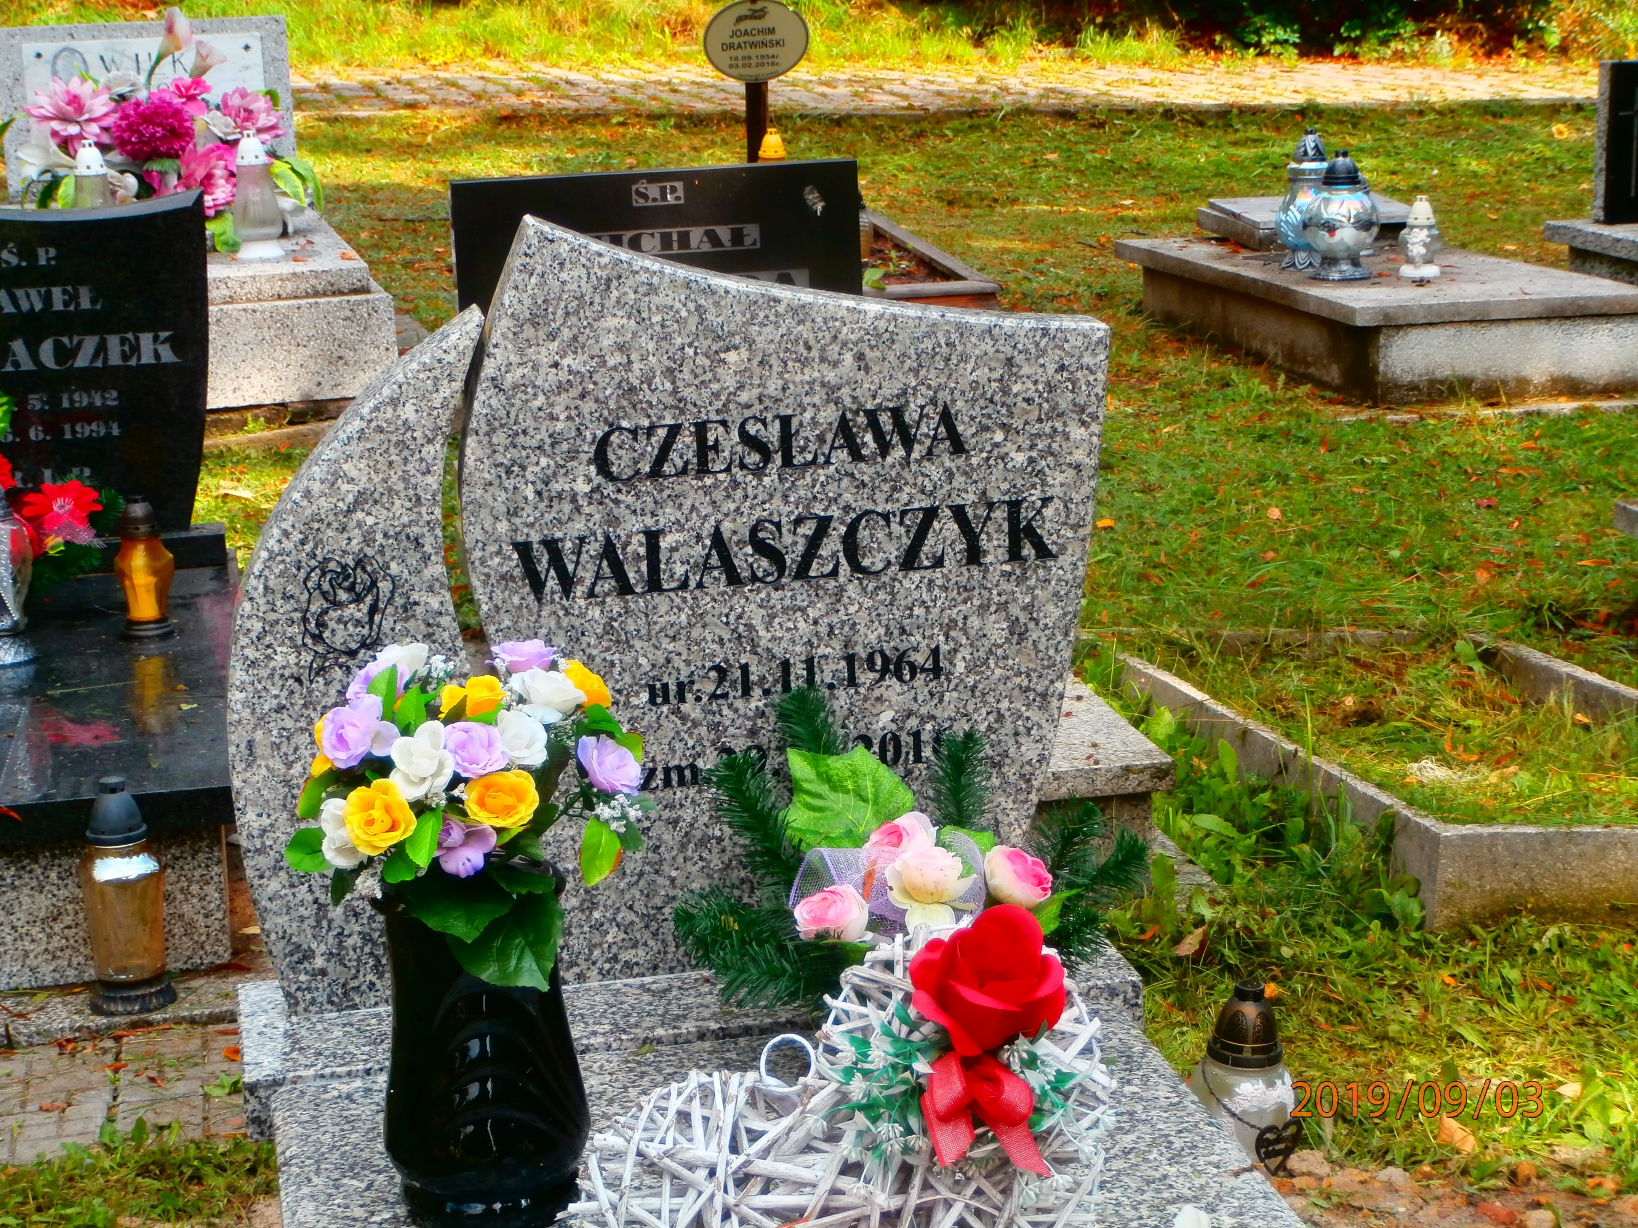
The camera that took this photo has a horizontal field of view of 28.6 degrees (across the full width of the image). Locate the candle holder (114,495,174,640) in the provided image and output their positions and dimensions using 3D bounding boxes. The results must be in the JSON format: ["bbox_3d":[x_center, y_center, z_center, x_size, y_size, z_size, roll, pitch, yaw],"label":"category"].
[{"bbox_3d":[-1.005,-0.074,4.782,0.090,0.196,0.090,-5,12,-12],"label":"candle holder"}]

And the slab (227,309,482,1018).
[{"bbox_3d":[-0.434,0.052,3.155,0.290,0.680,0.080,-5,12,-11],"label":"slab"}]

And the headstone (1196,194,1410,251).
[{"bbox_3d":[1.269,-1.016,8.285,0.460,0.090,0.460,-5,12,-11],"label":"headstone"}]

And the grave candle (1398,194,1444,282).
[{"bbox_3d":[1.376,-0.865,7.356,0.100,0.178,0.100,0,12,11],"label":"grave candle"}]

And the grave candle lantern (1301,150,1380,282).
[{"bbox_3d":[1.199,-0.921,7.408,0.180,0.281,0.180,0,12,9],"label":"grave candle lantern"}]

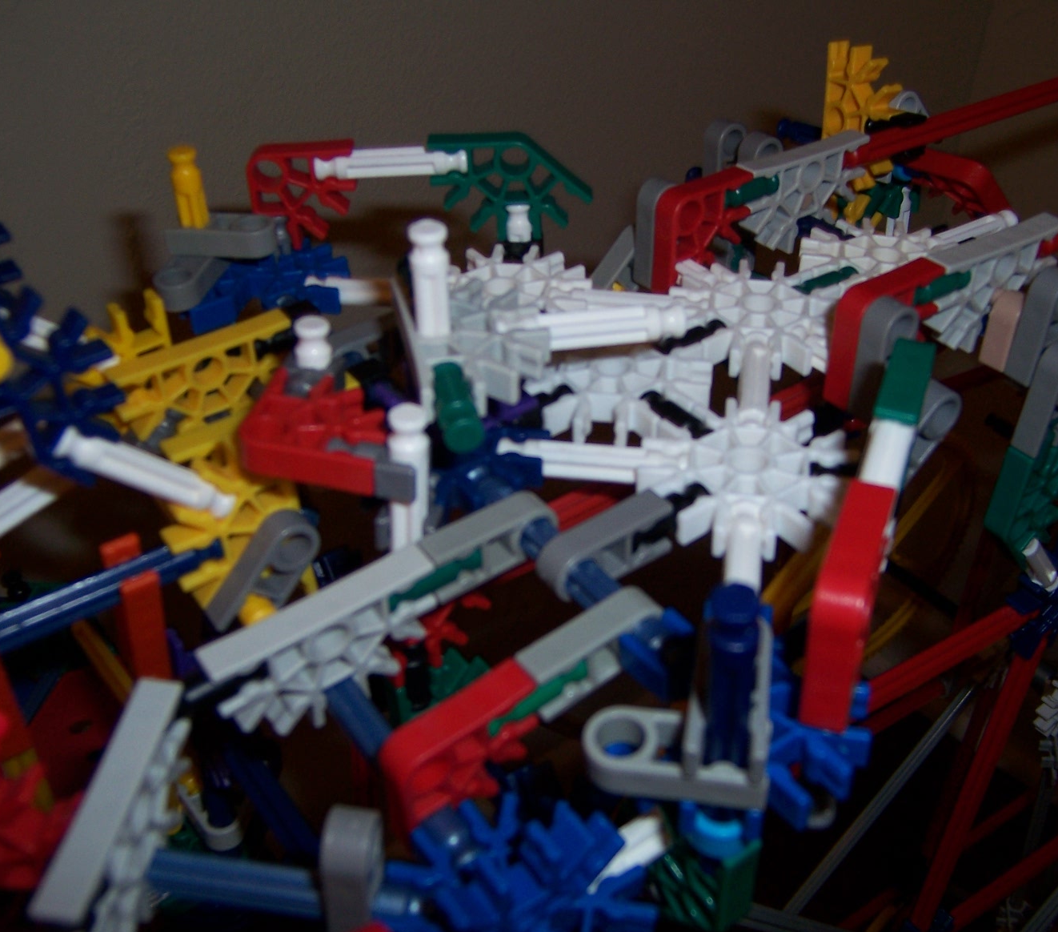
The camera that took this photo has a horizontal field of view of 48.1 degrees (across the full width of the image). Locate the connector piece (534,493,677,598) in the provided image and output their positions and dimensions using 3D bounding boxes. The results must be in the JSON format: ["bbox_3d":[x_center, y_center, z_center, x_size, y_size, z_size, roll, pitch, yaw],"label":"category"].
[{"bbox_3d":[0.013,0.014,0.196,0.024,0.009,0.006,-26,45,-24],"label":"connector piece"}]

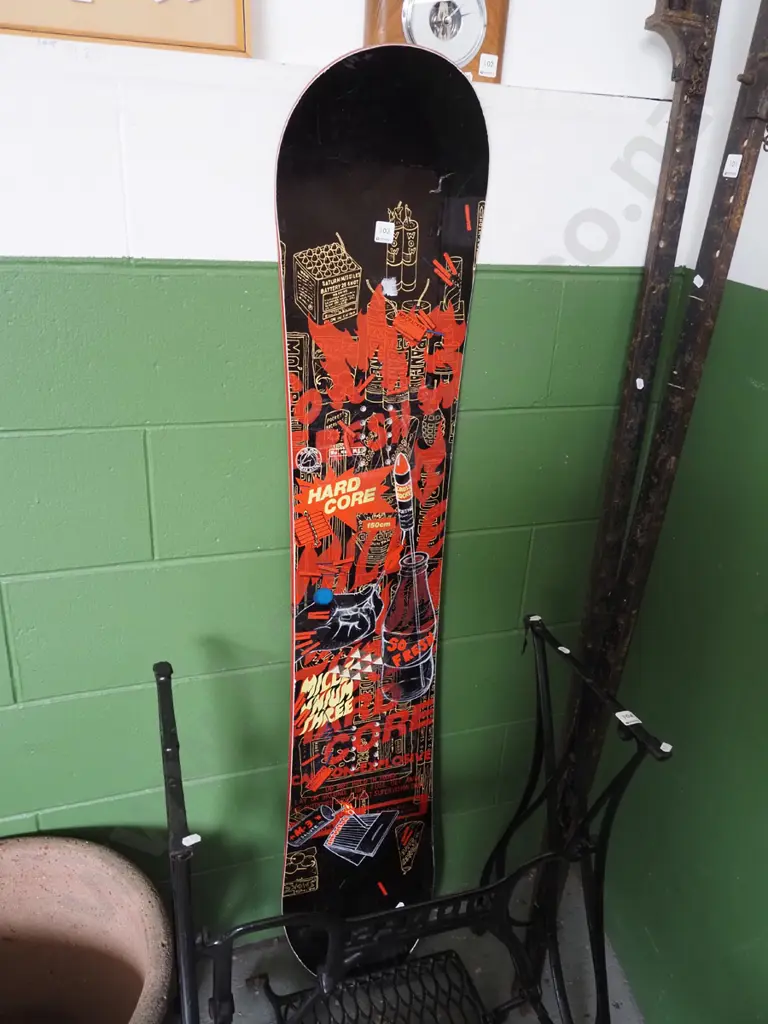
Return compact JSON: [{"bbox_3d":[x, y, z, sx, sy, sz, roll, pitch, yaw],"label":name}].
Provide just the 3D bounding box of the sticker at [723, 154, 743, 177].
[{"bbox_3d":[0.411,-0.407,0.905,0.002,0.025,0.025,-4,26,-16],"label":"sticker"}]

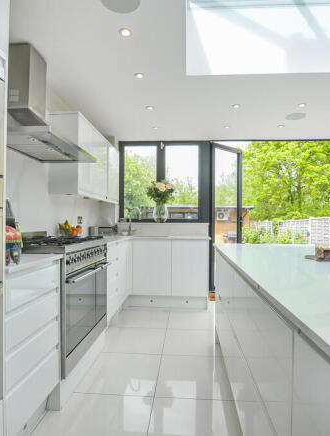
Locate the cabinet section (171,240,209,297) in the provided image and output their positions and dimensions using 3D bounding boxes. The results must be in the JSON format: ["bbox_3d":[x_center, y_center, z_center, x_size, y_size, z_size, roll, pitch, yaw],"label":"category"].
[{"bbox_3d":[0.341,0.650,3.759,0.466,0.718,0.540,0,-1,4],"label":"cabinet section"}]

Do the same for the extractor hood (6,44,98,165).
[{"bbox_3d":[-0.929,-0.879,2.141,0.530,0.715,0.880,0,-1,5],"label":"extractor hood"}]

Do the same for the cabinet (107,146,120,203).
[{"bbox_3d":[-0.894,-0.611,3.862,0.330,0.780,0.540,0,-1,5],"label":"cabinet"}]

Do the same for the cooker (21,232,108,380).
[{"bbox_3d":[-0.880,0.569,2.156,0.640,0.910,0.895,0,-1,5],"label":"cooker"}]

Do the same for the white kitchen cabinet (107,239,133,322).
[{"bbox_3d":[-0.810,0.645,3.101,0.615,0.815,1.000,0,-1,5],"label":"white kitchen cabinet"}]

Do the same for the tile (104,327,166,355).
[{"bbox_3d":[-0.278,1.176,2.628,0.558,0.010,0.555,0,-1,5],"label":"tile"}]

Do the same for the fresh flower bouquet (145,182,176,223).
[{"bbox_3d":[-0.070,-0.246,4.152,0.440,0.635,0.400,0,-1,5],"label":"fresh flower bouquet"}]

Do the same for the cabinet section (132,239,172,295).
[{"bbox_3d":[-0.144,0.649,3.796,0.506,0.720,0.540,0,-1,4],"label":"cabinet section"}]

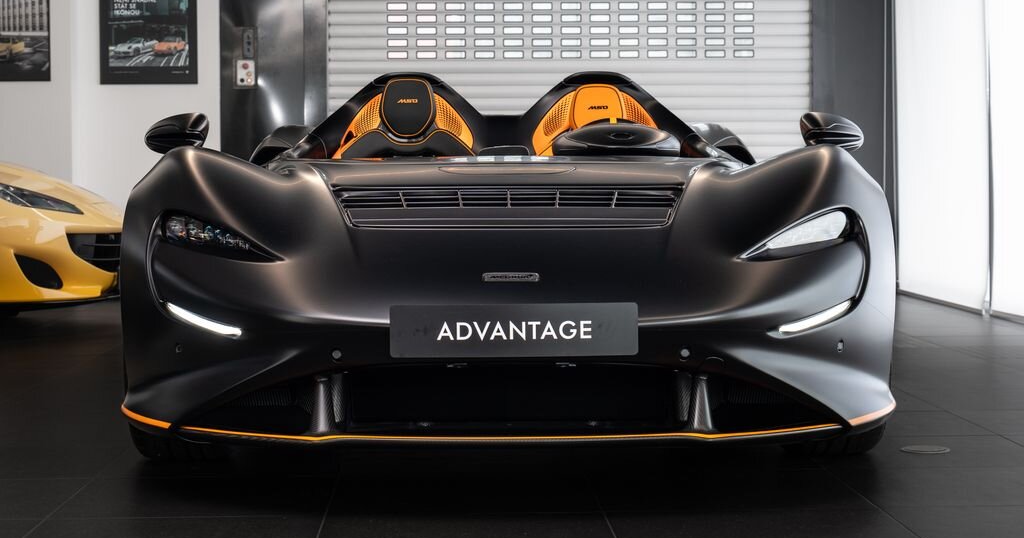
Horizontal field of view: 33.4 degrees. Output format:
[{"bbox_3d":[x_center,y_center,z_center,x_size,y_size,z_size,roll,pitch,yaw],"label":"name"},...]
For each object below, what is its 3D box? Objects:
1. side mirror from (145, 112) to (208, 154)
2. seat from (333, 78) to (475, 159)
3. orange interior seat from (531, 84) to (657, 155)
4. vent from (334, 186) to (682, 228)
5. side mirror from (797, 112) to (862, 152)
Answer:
[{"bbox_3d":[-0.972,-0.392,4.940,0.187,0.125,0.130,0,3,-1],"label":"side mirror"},{"bbox_3d":[-0.339,-0.204,5.490,0.510,0.820,0.680,0,3,-1],"label":"seat"},{"bbox_3d":[0.304,-0.208,5.489,0.510,0.820,0.680,0,3,-1],"label":"orange interior seat"},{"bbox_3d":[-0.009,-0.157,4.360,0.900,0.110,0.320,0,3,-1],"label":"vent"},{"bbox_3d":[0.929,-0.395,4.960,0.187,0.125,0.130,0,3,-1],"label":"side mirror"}]

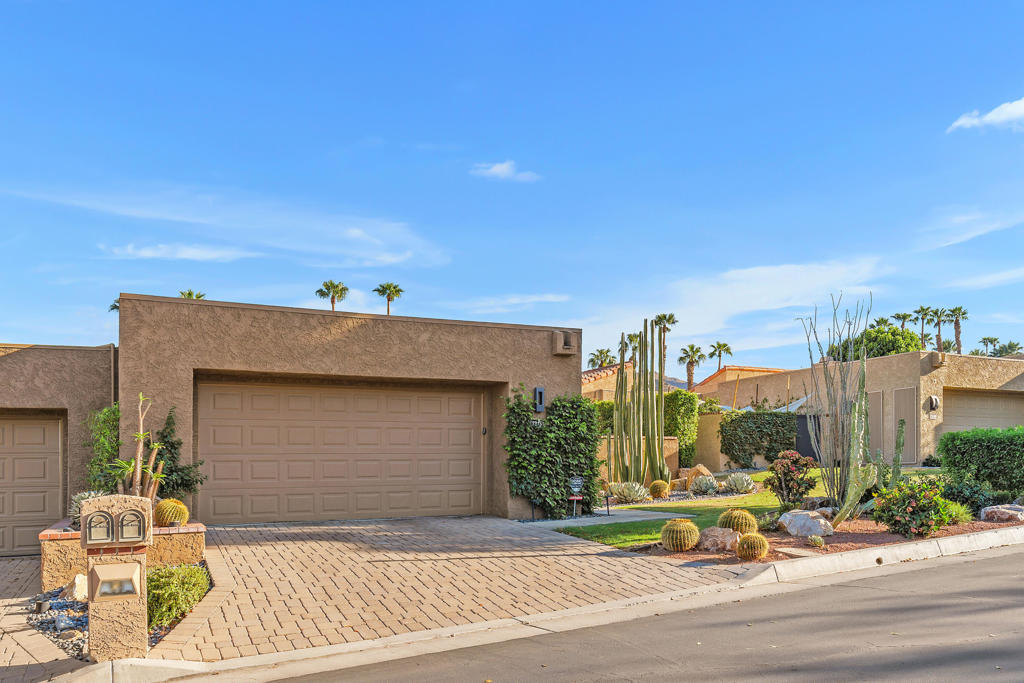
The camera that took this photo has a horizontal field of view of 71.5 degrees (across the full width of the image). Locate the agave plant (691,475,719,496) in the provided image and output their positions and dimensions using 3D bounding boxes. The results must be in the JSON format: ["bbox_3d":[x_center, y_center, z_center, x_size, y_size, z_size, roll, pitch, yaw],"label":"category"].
[{"bbox_3d":[4.331,3.244,16.000,0.620,0.450,0.600,0,-4,0],"label":"agave plant"}]

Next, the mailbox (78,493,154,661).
[{"bbox_3d":[-3.086,1.846,5.550,0.490,1.280,0.470,1,-3,-23],"label":"mailbox"}]

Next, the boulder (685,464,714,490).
[{"bbox_3d":[4.256,3.090,16.100,0.670,0.600,0.550,0,-3,0],"label":"boulder"}]

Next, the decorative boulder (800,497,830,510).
[{"bbox_3d":[4.803,2.583,11.200,0.500,0.290,0.400,0,-3,0],"label":"decorative boulder"}]

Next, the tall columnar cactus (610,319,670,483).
[{"bbox_3d":[3.126,1.484,17.300,1.430,4.080,1.150,0,-3,0],"label":"tall columnar cactus"}]

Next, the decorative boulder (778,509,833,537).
[{"bbox_3d":[4.141,2.559,10.000,0.780,0.360,0.550,1,-4,-9],"label":"decorative boulder"}]

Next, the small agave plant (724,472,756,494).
[{"bbox_3d":[4.916,3.059,15.300,0.670,0.460,0.650,0,-3,0],"label":"small agave plant"}]

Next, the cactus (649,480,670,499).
[{"bbox_3d":[3.256,3.261,15.700,0.450,0.390,0.450,0,-4,0],"label":"cactus"}]

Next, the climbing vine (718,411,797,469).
[{"bbox_3d":[8.087,3.224,23.400,3.050,1.840,0.420,0,-1,-22],"label":"climbing vine"}]

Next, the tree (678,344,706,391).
[{"bbox_3d":[18.273,5.771,72.000,2.850,11.200,2.850,0,-3,0],"label":"tree"}]

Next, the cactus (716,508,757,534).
[{"bbox_3d":[3.098,2.509,9.750,0.530,0.430,0.530,0,-4,0],"label":"cactus"}]

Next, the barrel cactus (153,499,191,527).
[{"bbox_3d":[-4.347,2.192,9.100,0.440,0.370,0.440,0,-4,0],"label":"barrel cactus"}]

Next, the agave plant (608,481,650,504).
[{"bbox_3d":[2.406,3.079,14.500,0.830,0.480,0.780,0,-3,0],"label":"agave plant"}]

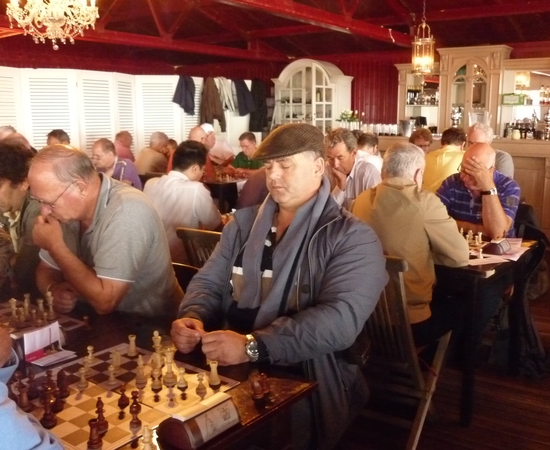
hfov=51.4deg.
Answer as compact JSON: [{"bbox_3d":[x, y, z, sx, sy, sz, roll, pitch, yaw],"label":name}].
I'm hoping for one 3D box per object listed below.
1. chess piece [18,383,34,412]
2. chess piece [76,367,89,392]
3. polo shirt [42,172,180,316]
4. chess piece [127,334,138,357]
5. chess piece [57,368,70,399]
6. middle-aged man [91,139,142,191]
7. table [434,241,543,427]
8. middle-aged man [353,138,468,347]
[{"bbox_3d":[-0.583,0.399,1.332,0.033,0.062,0.033,7,12,36],"label":"chess piece"},{"bbox_3d":[-0.488,0.385,1.448,0.028,0.049,0.028,7,12,36],"label":"chess piece"},{"bbox_3d":[-0.646,0.124,2.268,0.470,0.640,0.420,9,13,42],"label":"polo shirt"},{"bbox_3d":[-0.382,0.322,1.531,0.028,0.053,0.028,-1,10,0],"label":"chess piece"},{"bbox_3d":[-0.516,0.386,1.393,0.030,0.066,0.033,7,12,36],"label":"chess piece"},{"bbox_3d":[-1.250,-0.024,4.350,0.800,1.250,0.550,-10,14,-42],"label":"middle-aged man"},{"bbox_3d":[0.859,0.481,3.260,0.950,0.745,0.980,7,12,36],"label":"table"},{"bbox_3d":[0.630,0.293,2.627,0.530,1.330,0.700,7,12,36],"label":"middle-aged man"}]

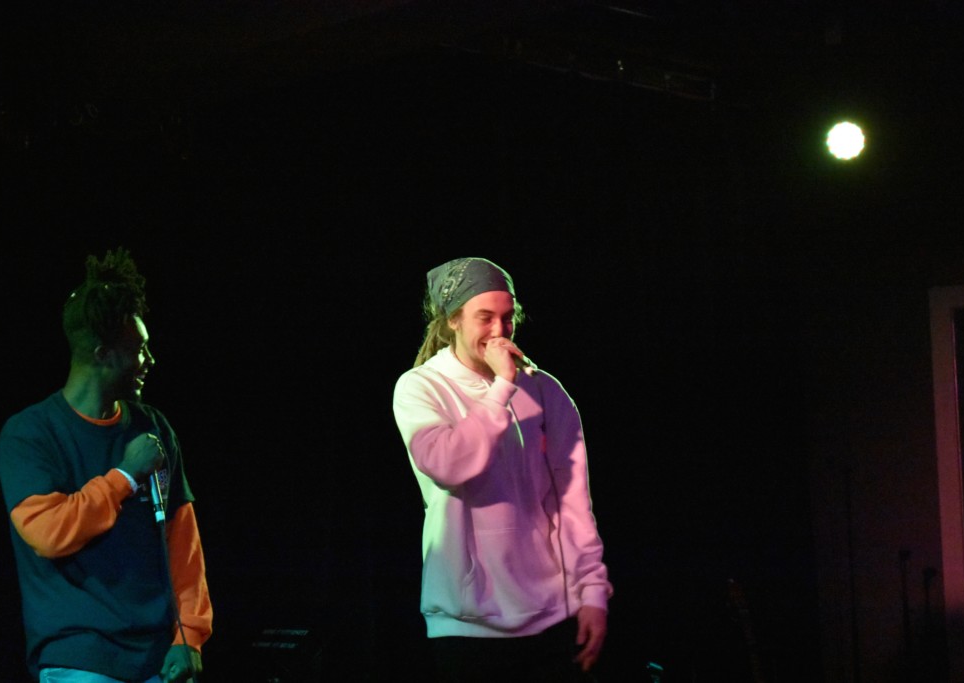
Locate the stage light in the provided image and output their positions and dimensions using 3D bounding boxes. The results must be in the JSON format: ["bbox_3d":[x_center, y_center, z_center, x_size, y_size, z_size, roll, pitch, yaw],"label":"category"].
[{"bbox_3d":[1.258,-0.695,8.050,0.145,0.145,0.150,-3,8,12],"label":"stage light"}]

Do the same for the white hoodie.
[{"bbox_3d":[0.053,0.356,5.500,0.510,0.670,0.360,1,-6,-27],"label":"white hoodie"}]

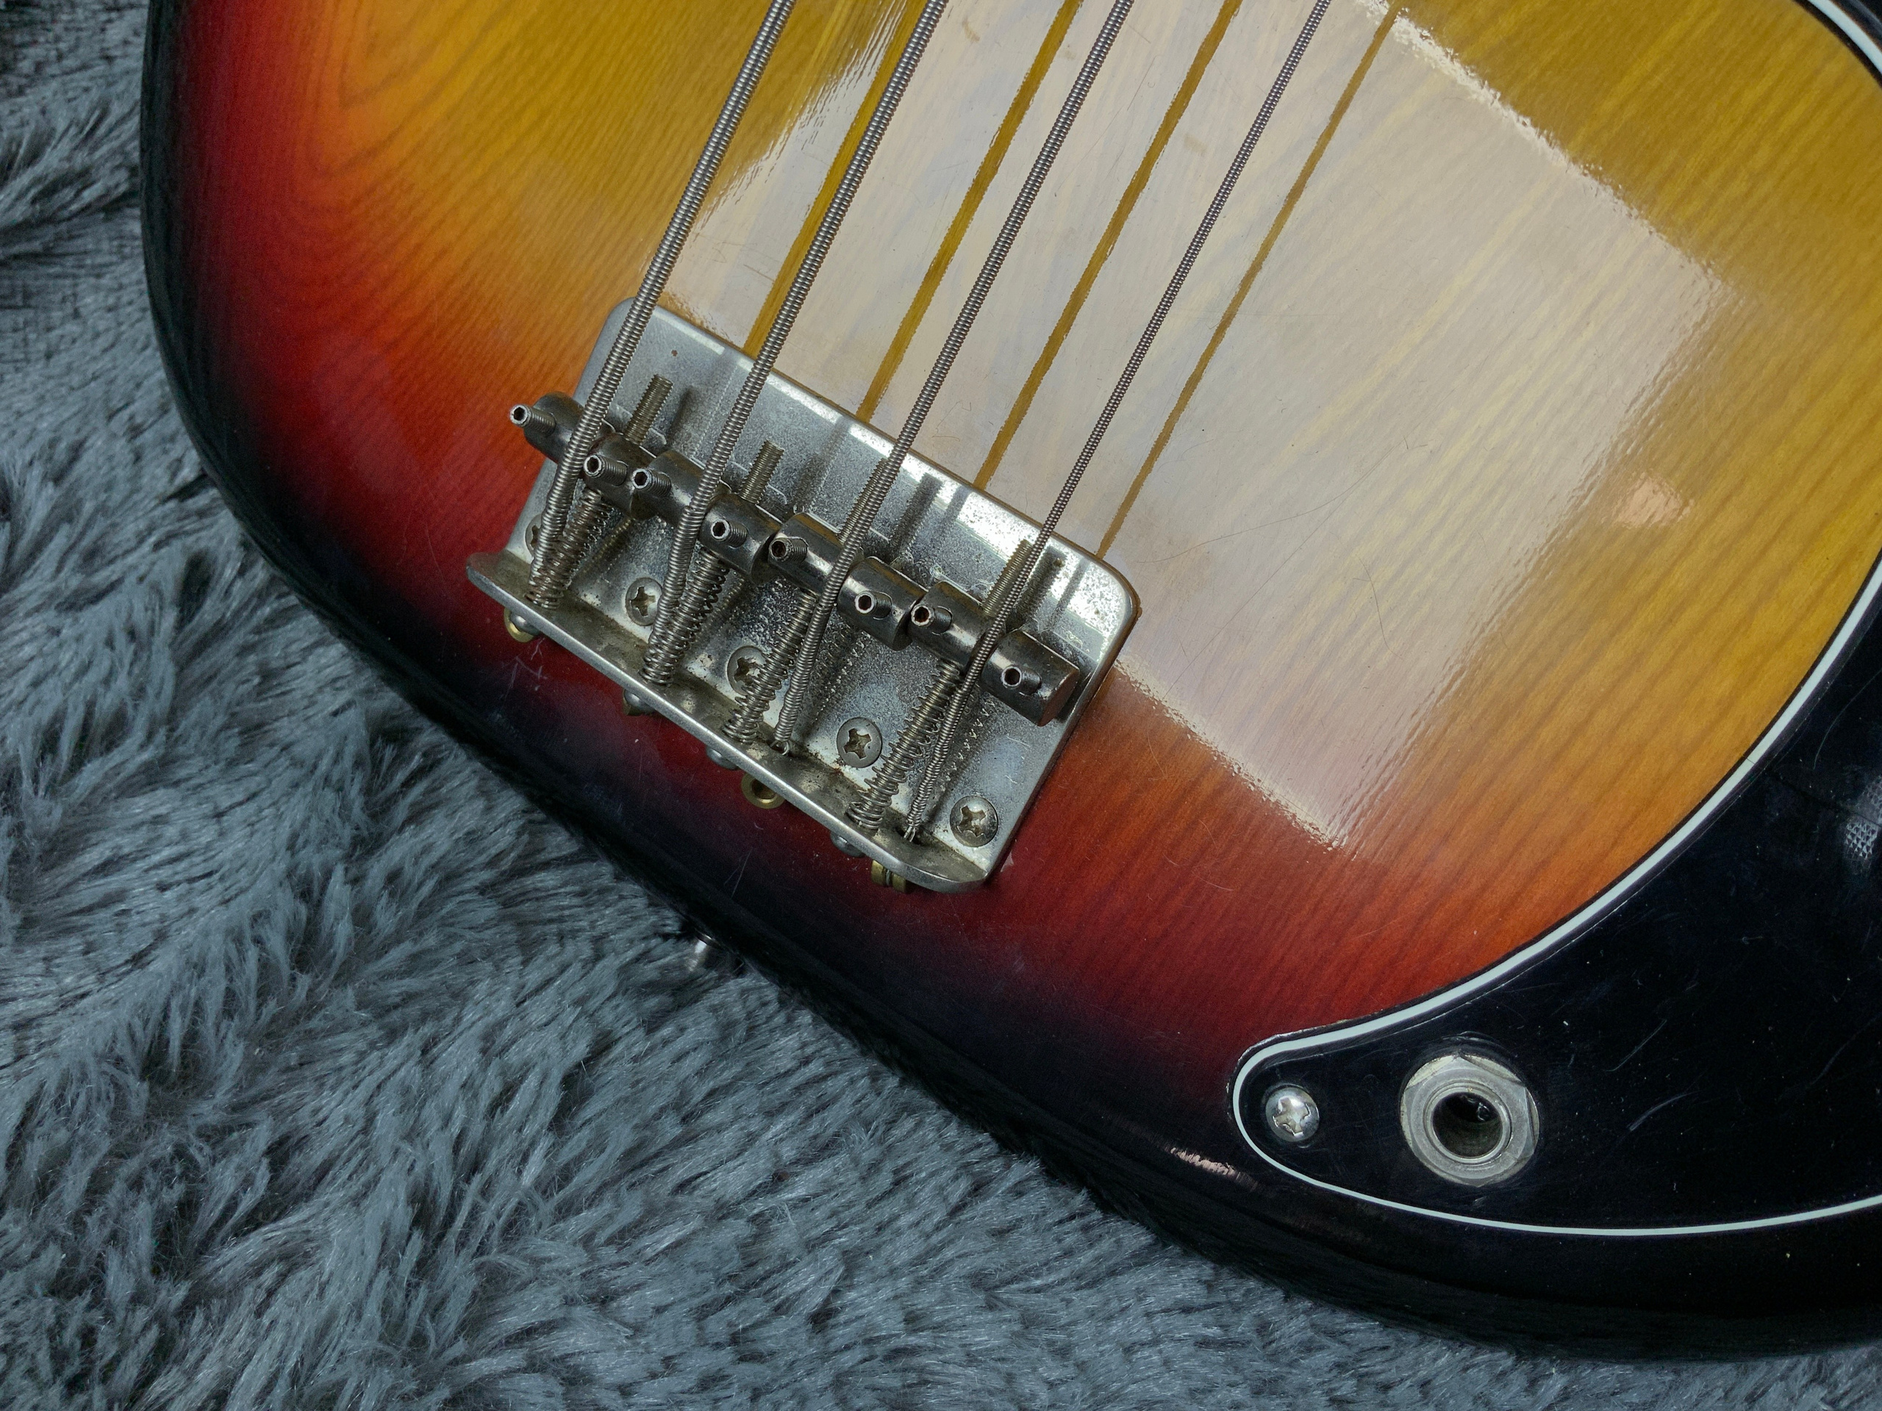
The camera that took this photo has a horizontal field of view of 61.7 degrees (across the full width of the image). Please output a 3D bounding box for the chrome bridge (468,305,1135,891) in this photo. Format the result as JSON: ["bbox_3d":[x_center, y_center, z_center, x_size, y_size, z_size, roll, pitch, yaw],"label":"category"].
[{"bbox_3d":[-0.020,-0.015,0.185,0.081,0.016,0.043,32,103,22],"label":"chrome bridge"}]

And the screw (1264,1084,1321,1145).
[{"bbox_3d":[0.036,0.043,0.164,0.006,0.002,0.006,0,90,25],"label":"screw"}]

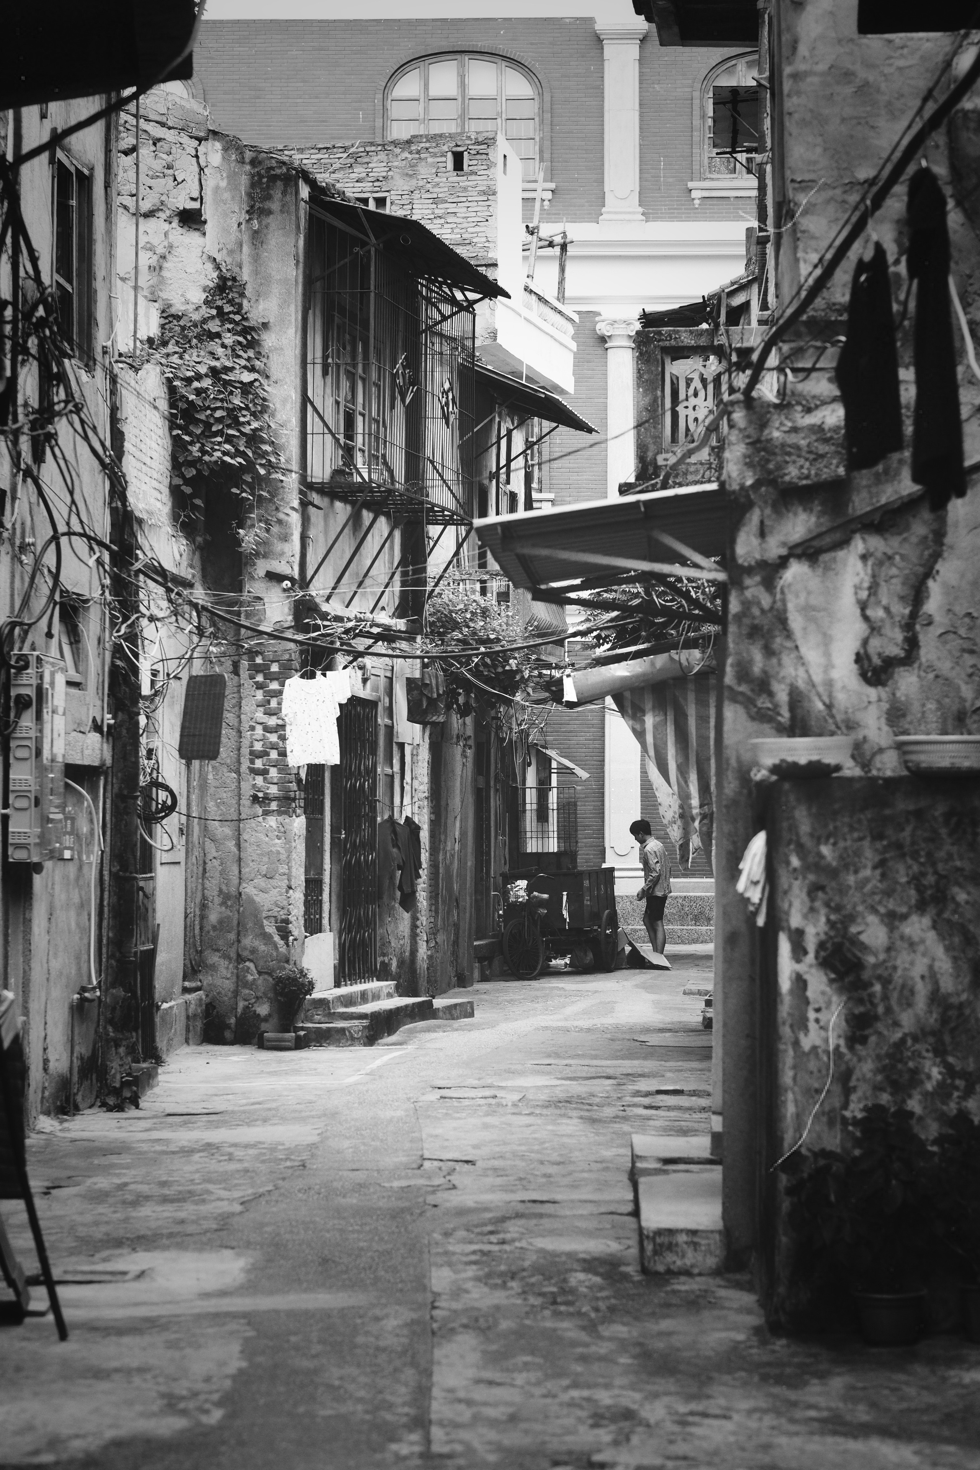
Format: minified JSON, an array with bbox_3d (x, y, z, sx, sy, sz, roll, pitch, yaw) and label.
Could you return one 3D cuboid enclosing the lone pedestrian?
[{"bbox_3d":[1.870,1.797,39.800,0.430,1.620,0.480,0,-1,25],"label":"lone pedestrian"}]

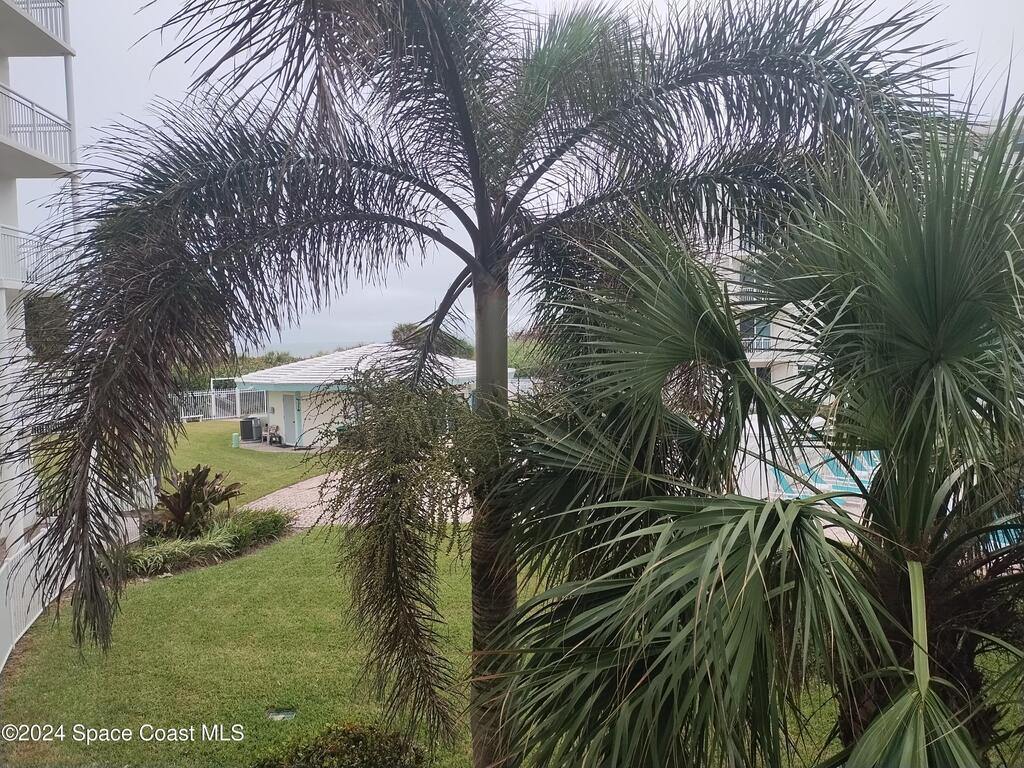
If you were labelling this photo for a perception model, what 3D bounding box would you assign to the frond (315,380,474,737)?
[{"bbox_3d":[-0.737,1.090,4.600,0.950,2.150,0.850,-1,4,0],"label":"frond"}]

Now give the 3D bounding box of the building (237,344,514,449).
[{"bbox_3d":[-5.950,0.259,34.100,11.900,4.100,8.400,-2,4,-4],"label":"building"}]

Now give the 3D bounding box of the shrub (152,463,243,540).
[{"bbox_3d":[-7.122,2.622,16.800,1.850,1.620,1.700,-1,4,0],"label":"shrub"}]

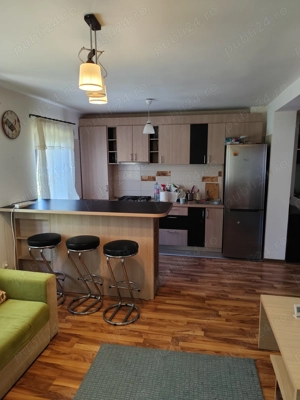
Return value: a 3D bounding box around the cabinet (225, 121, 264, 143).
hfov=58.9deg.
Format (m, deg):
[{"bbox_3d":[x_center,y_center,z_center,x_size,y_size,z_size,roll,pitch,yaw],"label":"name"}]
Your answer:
[{"bbox_3d":[1.611,-1.129,4.646,0.598,0.356,0.327,1,7,10],"label":"cabinet"}]

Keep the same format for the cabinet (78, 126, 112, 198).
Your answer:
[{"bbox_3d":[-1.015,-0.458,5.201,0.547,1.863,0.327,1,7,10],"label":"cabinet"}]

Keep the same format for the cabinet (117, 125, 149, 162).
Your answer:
[{"bbox_3d":[-0.279,-1.038,5.001,0.574,0.653,0.327,1,7,10],"label":"cabinet"}]

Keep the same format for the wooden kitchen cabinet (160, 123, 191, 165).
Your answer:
[{"bbox_3d":[0.467,-0.999,4.869,0.559,0.695,0.327,1,7,10],"label":"wooden kitchen cabinet"}]

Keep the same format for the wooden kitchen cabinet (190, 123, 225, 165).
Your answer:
[{"bbox_3d":[1.028,-0.984,4.769,0.582,0.696,0.327,1,7,10],"label":"wooden kitchen cabinet"}]

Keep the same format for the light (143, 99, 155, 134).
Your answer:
[{"bbox_3d":[-0.016,-1.304,4.178,0.198,0.520,0.198,0,7,0],"label":"light"}]

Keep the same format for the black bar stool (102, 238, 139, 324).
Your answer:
[{"bbox_3d":[-0.286,0.818,2.672,0.376,0.738,0.376,0,7,0],"label":"black bar stool"}]

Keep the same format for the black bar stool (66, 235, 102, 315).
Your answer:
[{"bbox_3d":[-0.706,0.792,2.862,0.376,0.742,0.376,0,7,0],"label":"black bar stool"}]

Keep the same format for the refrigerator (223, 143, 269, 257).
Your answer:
[{"bbox_3d":[1.610,0.025,4.651,0.624,1.874,0.634,1,7,10],"label":"refrigerator"}]

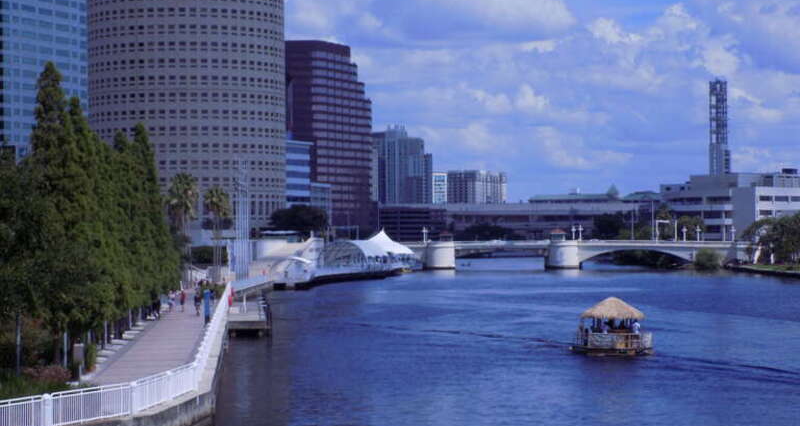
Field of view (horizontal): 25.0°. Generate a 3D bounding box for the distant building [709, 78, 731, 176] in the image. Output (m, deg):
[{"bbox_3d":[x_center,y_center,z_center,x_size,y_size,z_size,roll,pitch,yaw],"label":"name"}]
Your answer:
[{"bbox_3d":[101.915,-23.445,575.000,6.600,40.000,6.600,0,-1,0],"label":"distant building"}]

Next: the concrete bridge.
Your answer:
[{"bbox_3d":[43.451,11.230,482.000,103.000,7.900,20.000,0,-1,-1],"label":"concrete bridge"}]

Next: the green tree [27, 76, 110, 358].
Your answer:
[{"bbox_3d":[-16.086,0.122,88.000,4.100,14.400,4.100,0,-1,0],"label":"green tree"}]

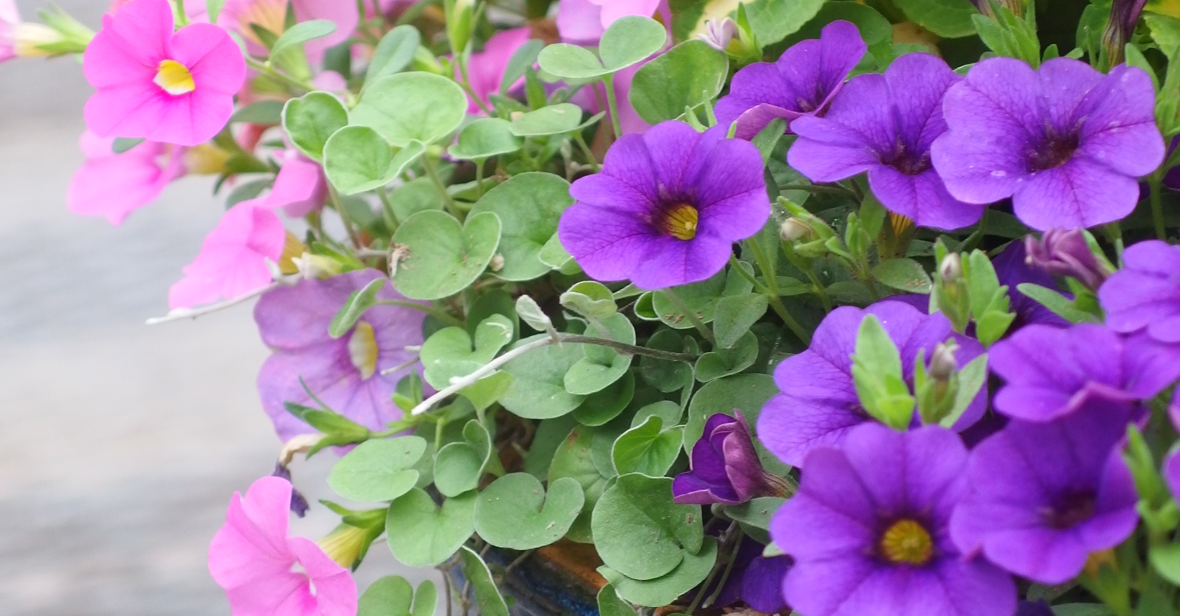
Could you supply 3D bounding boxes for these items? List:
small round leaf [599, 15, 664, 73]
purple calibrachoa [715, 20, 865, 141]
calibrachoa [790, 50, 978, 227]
[{"bbox_3d":[0.007,-0.045,0.860,0.013,0.004,0.011,-34,48,-6],"label":"small round leaf"},{"bbox_3d":[0.033,-0.033,0.792,0.025,0.012,0.026,-38,30,-5],"label":"purple calibrachoa"},{"bbox_3d":[0.046,-0.026,0.790,0.031,0.017,0.029,5,57,9],"label":"calibrachoa"}]

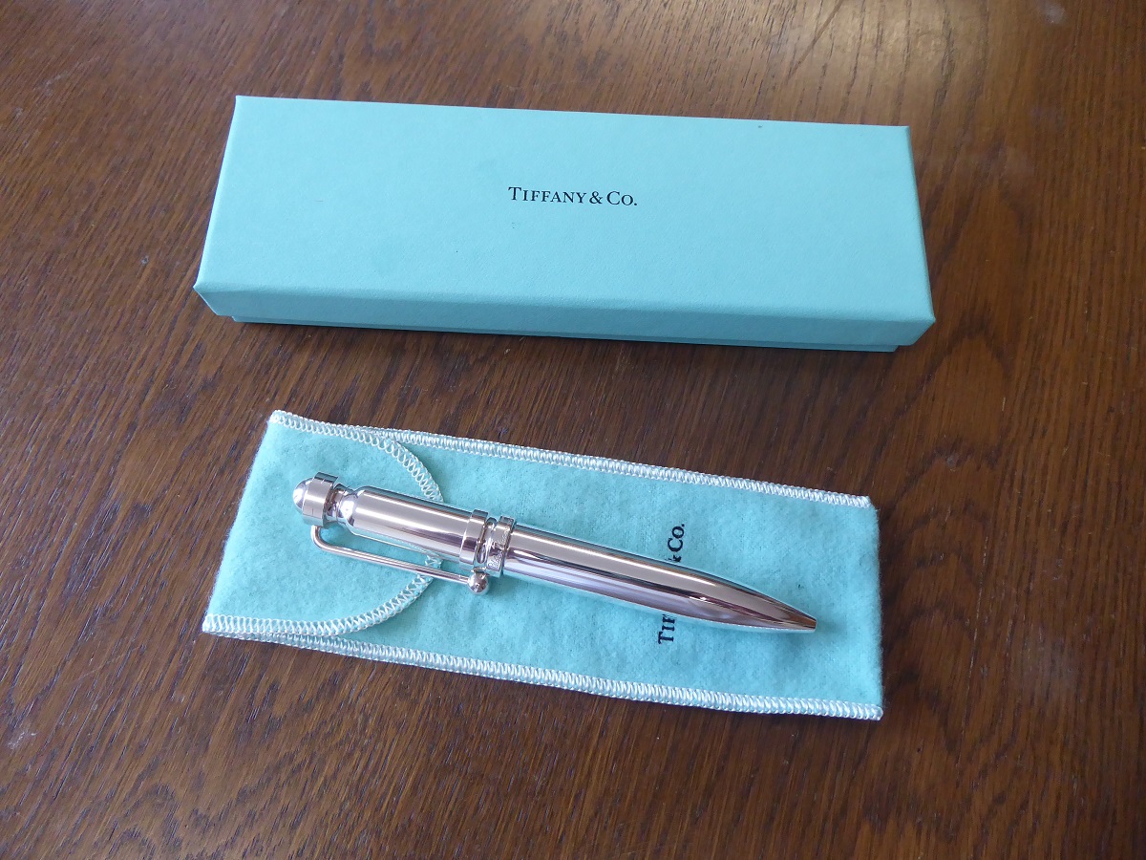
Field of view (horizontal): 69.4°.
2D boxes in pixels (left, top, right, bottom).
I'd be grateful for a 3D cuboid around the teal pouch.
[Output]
[{"bbox_3d":[-0.004,0.032,0.203,0.158,0.004,0.055,7,69,1],"label":"teal pouch"}]

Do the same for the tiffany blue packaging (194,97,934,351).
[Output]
[{"bbox_3d":[-0.001,-0.055,0.226,0.184,0.022,0.060,2,69,-1],"label":"tiffany blue packaging"}]

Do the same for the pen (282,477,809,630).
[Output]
[{"bbox_3d":[-0.006,0.032,0.193,0.126,0.015,0.020,13,70,3],"label":"pen"}]

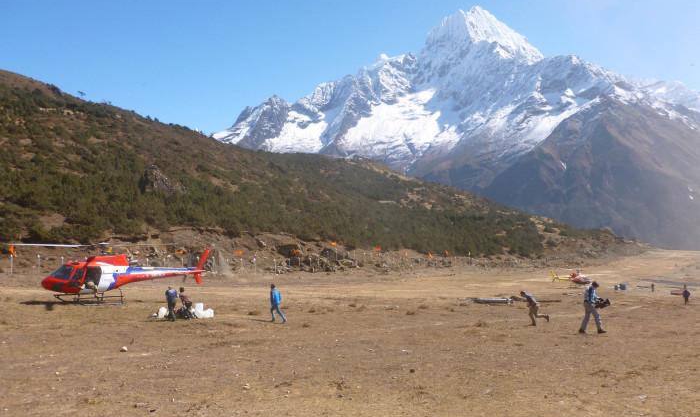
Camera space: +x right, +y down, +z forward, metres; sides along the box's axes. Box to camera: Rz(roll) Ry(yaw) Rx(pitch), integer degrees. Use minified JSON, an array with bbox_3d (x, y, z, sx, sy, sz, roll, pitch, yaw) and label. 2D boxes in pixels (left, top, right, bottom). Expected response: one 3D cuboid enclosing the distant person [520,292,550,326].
[{"bbox_3d":[7.286,3.958,22.300,1.100,1.380,0.520,0,-3,3],"label":"distant person"}]

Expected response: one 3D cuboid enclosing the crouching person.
[{"bbox_3d":[-7.739,4.497,26.800,0.700,1.420,0.550,-3,-4,39],"label":"crouching person"}]

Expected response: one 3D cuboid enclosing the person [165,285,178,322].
[{"bbox_3d":[-8.260,4.426,26.200,0.550,1.630,0.500,1,-3,-14],"label":"person"}]

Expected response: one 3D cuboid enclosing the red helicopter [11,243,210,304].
[{"bbox_3d":[-12.372,3.670,33.052,9.300,3.350,11.200,-3,-4,39],"label":"red helicopter"}]

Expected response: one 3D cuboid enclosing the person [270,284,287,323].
[{"bbox_3d":[-3.018,4.027,23.900,0.700,1.650,0.550,-2,-4,30],"label":"person"}]

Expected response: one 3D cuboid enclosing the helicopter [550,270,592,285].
[{"bbox_3d":[40.121,12.593,102.892,9.000,3.350,11.300,1,-3,-19],"label":"helicopter"}]

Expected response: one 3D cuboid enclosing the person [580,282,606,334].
[{"bbox_3d":[7.946,3.229,18.400,0.950,1.700,0.580,-1,-3,21],"label":"person"}]

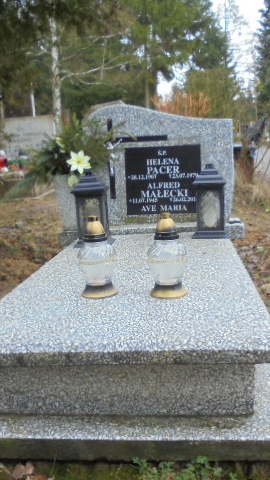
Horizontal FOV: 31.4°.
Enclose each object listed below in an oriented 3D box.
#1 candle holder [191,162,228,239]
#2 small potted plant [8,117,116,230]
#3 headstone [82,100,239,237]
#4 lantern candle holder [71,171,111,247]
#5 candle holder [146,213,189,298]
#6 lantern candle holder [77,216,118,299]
[{"bbox_3d":[0.406,-0.211,2.543,0.191,0.383,0.191,-1,10,14],"label":"candle holder"},{"bbox_3d":[-0.427,-0.397,2.862,0.614,0.614,0.391,-2,10,6],"label":"small potted plant"},{"bbox_3d":[0.147,-0.442,2.908,0.865,0.711,0.112,-2,10,6],"label":"headstone"},{"bbox_3d":[-0.218,-0.167,2.518,0.186,0.380,0.186,-2,10,6],"label":"lantern candle holder"},{"bbox_3d":[0.107,0.045,1.547,0.123,0.265,0.123,-2,10,6],"label":"candle holder"},{"bbox_3d":[-0.118,0.050,1.600,0.123,0.262,0.123,-2,10,6],"label":"lantern candle holder"}]

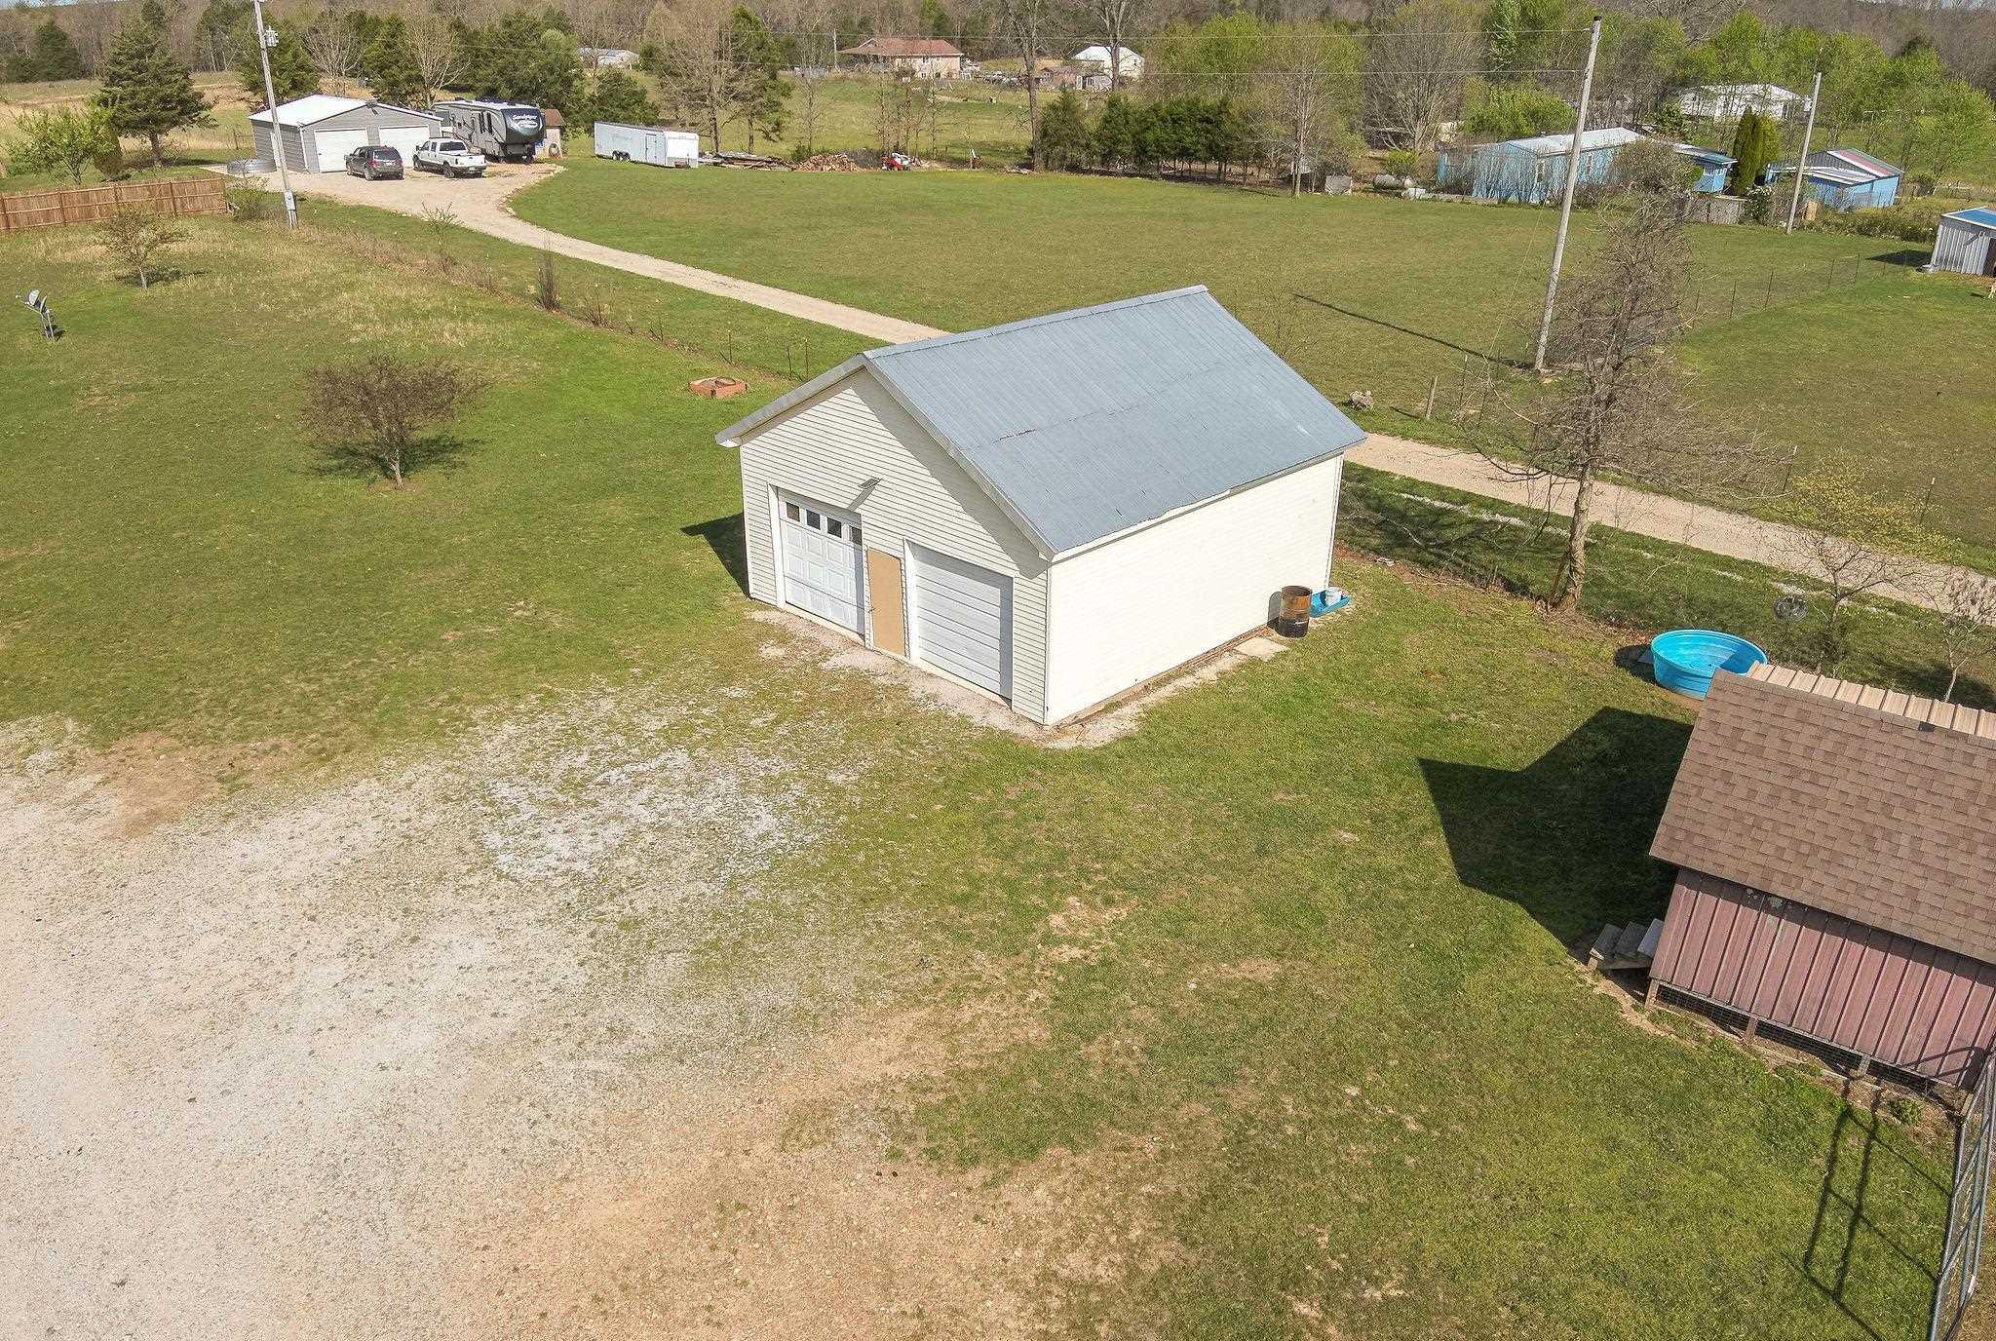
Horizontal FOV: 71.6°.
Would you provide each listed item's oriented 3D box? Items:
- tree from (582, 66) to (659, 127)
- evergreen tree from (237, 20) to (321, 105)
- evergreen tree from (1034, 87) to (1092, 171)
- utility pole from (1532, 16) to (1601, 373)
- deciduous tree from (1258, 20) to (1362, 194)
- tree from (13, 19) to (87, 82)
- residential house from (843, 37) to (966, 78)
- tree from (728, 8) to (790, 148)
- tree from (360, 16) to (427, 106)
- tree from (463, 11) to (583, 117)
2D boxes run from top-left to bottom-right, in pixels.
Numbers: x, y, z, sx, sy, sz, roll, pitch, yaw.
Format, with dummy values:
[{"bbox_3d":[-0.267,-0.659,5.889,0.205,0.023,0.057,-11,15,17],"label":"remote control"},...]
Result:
[{"bbox_3d":[-32.068,-47.675,116.091,6.400,5.300,6.000,1,25,0],"label":"tree"},{"bbox_3d":[-63.941,-53.423,123.290,7.606,8.033,7.225,1,25,0],"label":"evergreen tree"},{"bbox_3d":[4.567,-37.942,96.851,4.086,5.397,4.086,1,25,0],"label":"evergreen tree"},{"bbox_3d":[17.594,-14.436,42.788,0.330,10.388,0.330,1,25,0],"label":"utility pole"},{"bbox_3d":[19.352,-34.938,86.347,6.681,10.111,6.681,1,25,0],"label":"deciduous tree"},{"bbox_3d":[-151.838,-99.083,221.457,8.800,9.000,8.800,-14,29,-29],"label":"tree"},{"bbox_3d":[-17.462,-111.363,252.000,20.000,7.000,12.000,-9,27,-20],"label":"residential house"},{"bbox_3d":[-18.657,-45.920,107.868,4.600,10.350,4.600,-3,25,-9],"label":"tree"},{"bbox_3d":[-64.184,-64.414,146.625,6.200,8.700,6.200,-9,27,-20],"label":"tree"},{"bbox_3d":[-48.249,-61.188,139.201,11.800,9.300,10.500,1,25,0],"label":"tree"}]

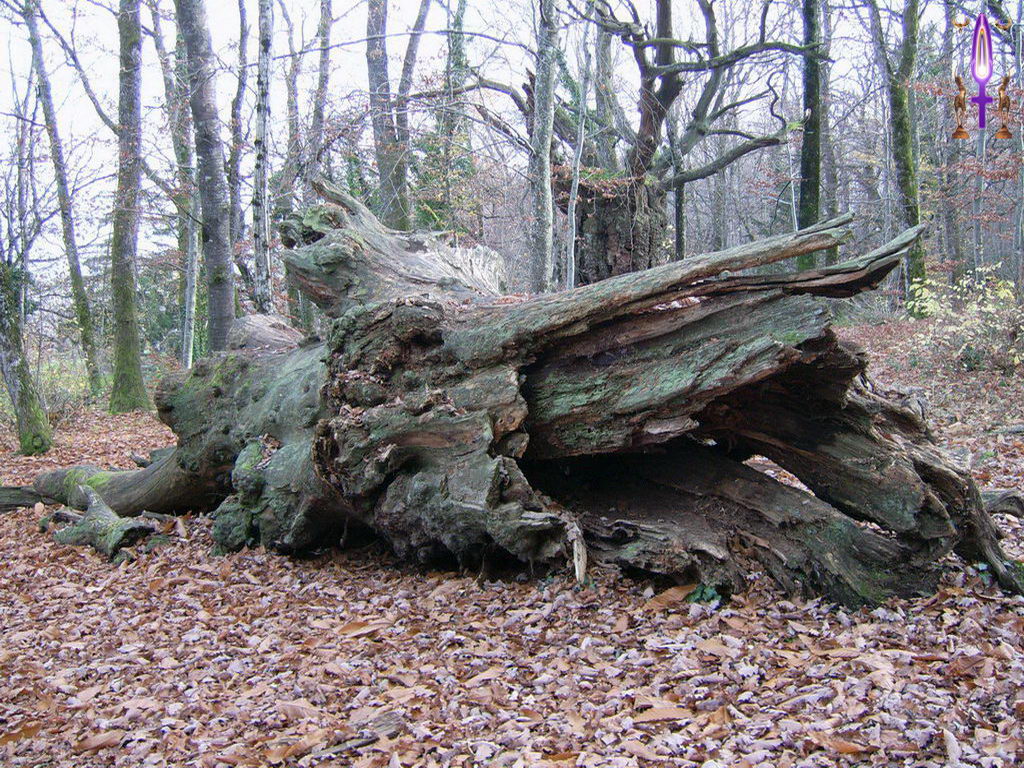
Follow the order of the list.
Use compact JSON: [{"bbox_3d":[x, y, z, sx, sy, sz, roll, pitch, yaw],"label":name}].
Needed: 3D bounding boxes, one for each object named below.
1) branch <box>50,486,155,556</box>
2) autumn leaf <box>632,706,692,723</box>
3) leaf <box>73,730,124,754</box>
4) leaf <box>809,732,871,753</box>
[{"bbox_3d":[-2.453,0.817,7.080,0.540,0.350,0.420,1,3,10],"label":"branch"},{"bbox_3d":[0.561,1.223,4.380,0.212,0.035,0.085,0,7,-8],"label":"autumn leaf"},{"bbox_3d":[-1.436,1.242,4.110,0.175,0.035,0.075,-6,8,-24],"label":"leaf"},{"bbox_3d":[1.142,1.246,4.100,0.205,0.035,0.080,5,7,19],"label":"leaf"}]

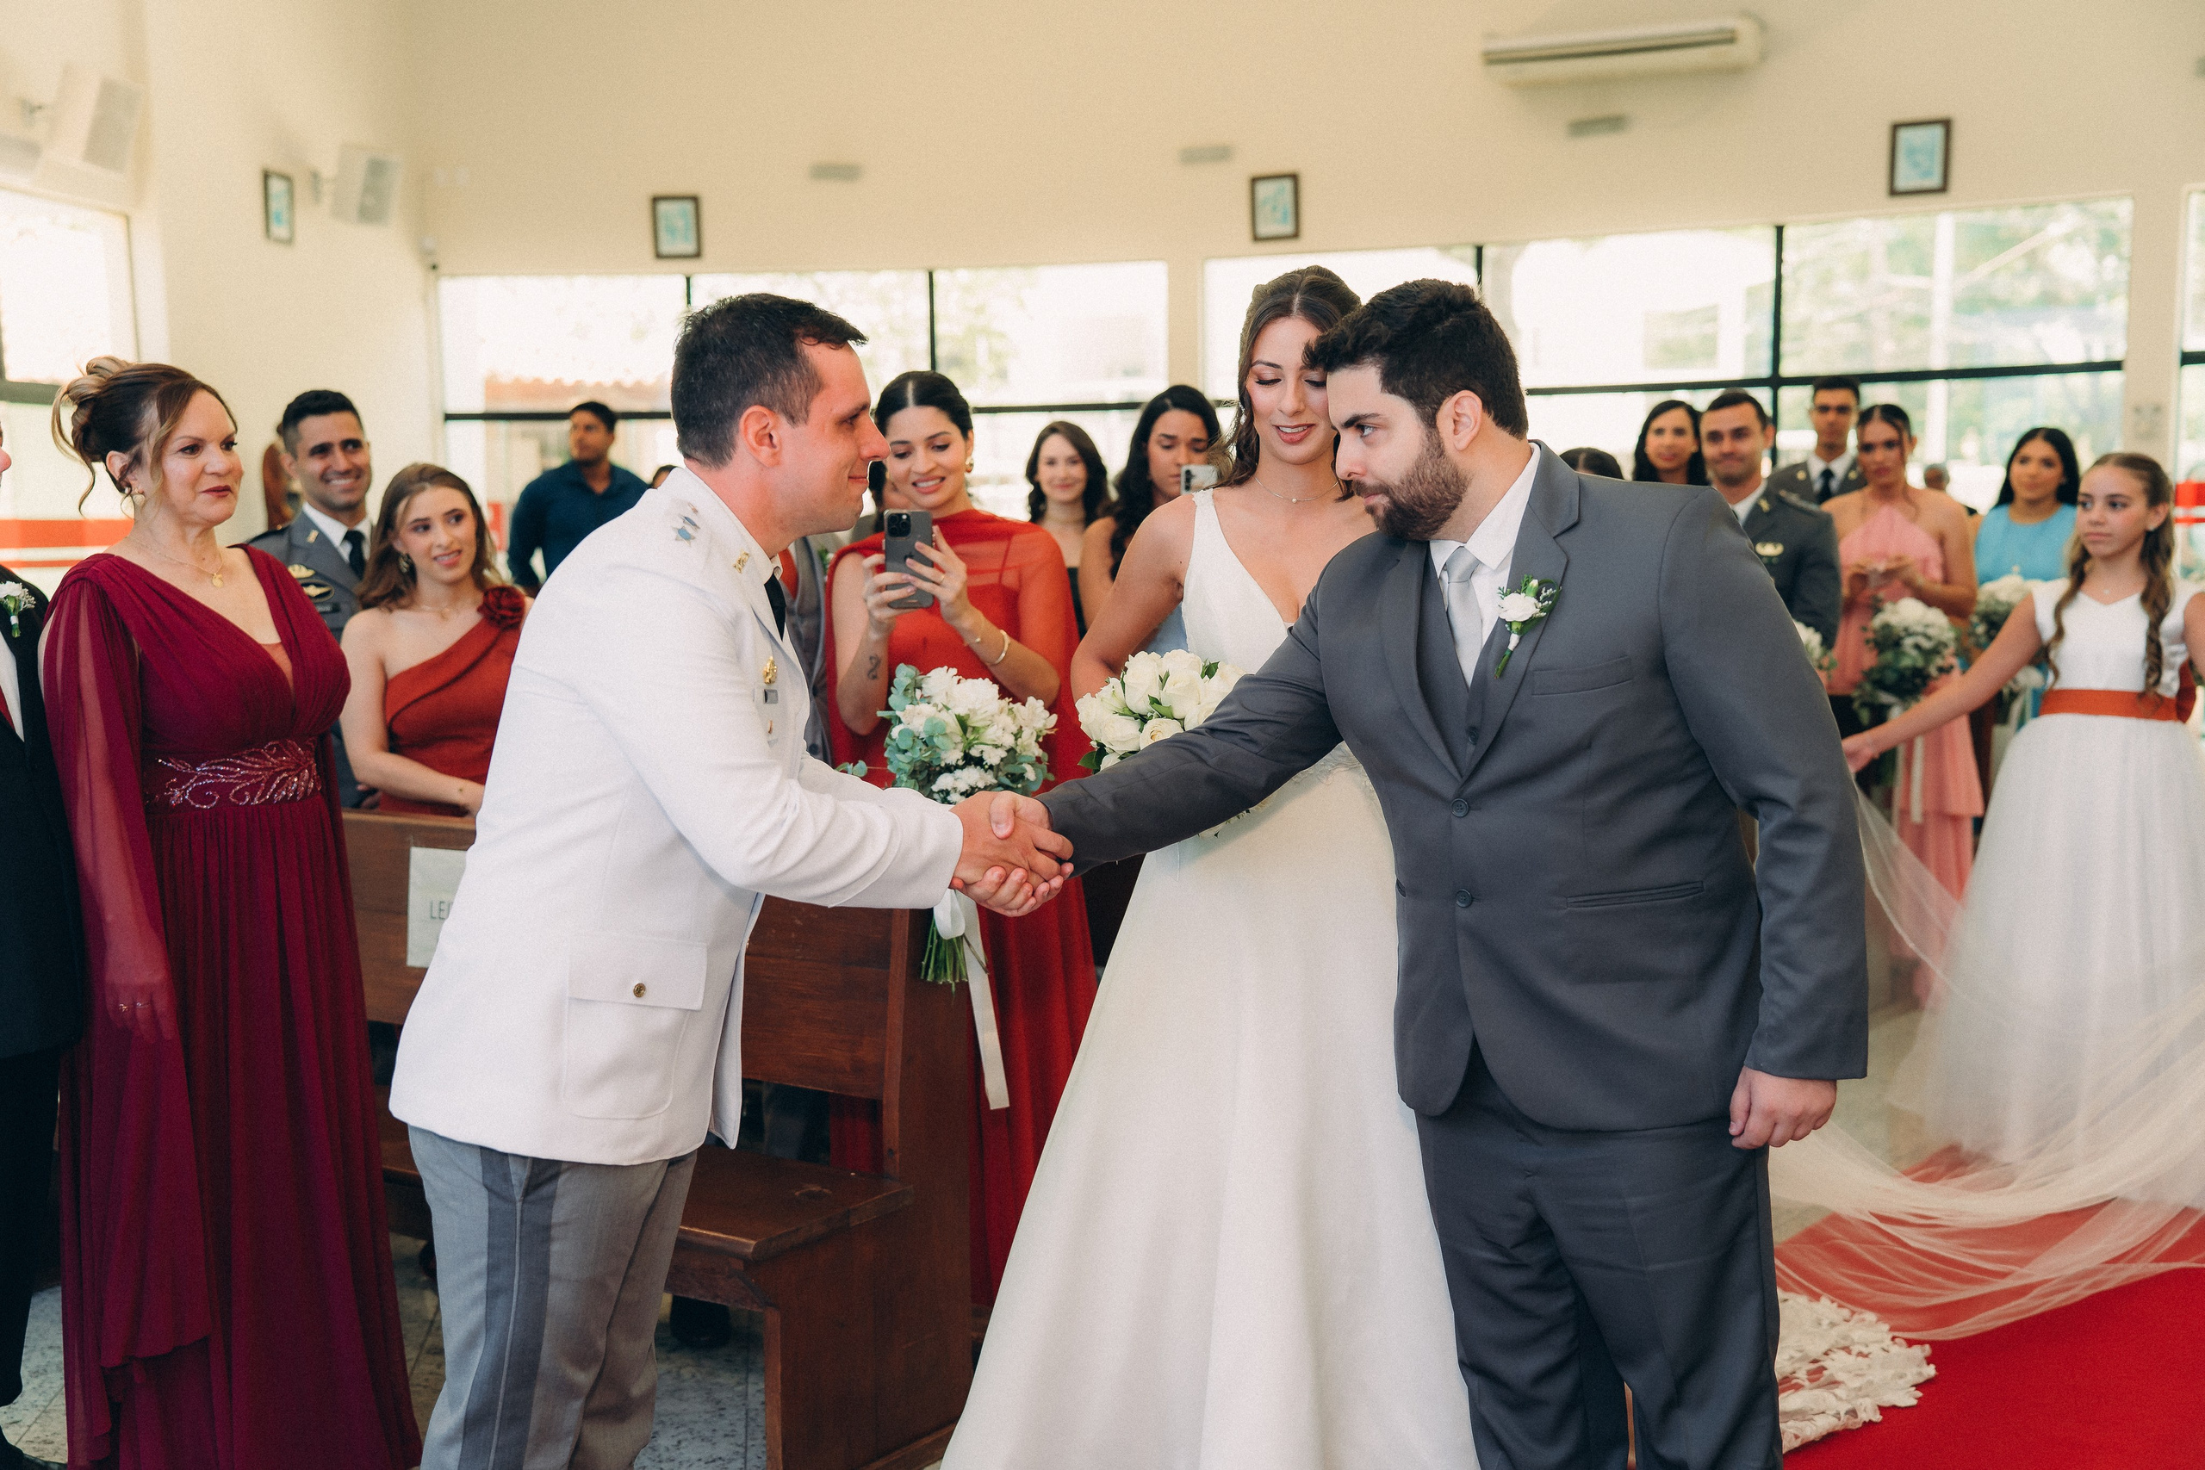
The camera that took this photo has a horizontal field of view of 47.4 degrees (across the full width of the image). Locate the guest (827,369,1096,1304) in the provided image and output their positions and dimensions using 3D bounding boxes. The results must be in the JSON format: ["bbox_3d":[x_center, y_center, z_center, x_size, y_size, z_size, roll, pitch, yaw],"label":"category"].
[{"bbox_3d":[-0.240,0.220,4.329,0.480,1.679,0.480,0,5,9],"label":"guest"}]

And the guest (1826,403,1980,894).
[{"bbox_3d":[2.297,-0.102,7.279,0.460,1.693,0.380,1,6,23],"label":"guest"}]

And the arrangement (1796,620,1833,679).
[{"bbox_3d":[1.636,-0.109,6.000,0.270,0.380,0.260,0,6,12],"label":"arrangement"}]

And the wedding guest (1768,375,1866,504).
[{"bbox_3d":[2.206,-0.192,7.684,0.520,1.797,0.320,1,6,23],"label":"wedding guest"}]

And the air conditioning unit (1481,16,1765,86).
[{"bbox_3d":[2.075,-2.718,10.000,1.080,0.210,0.230,2,7,25],"label":"air conditioning unit"}]

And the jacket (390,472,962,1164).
[{"bbox_3d":[-0.475,0.084,2.830,0.640,0.760,0.520,1,6,15],"label":"jacket"}]

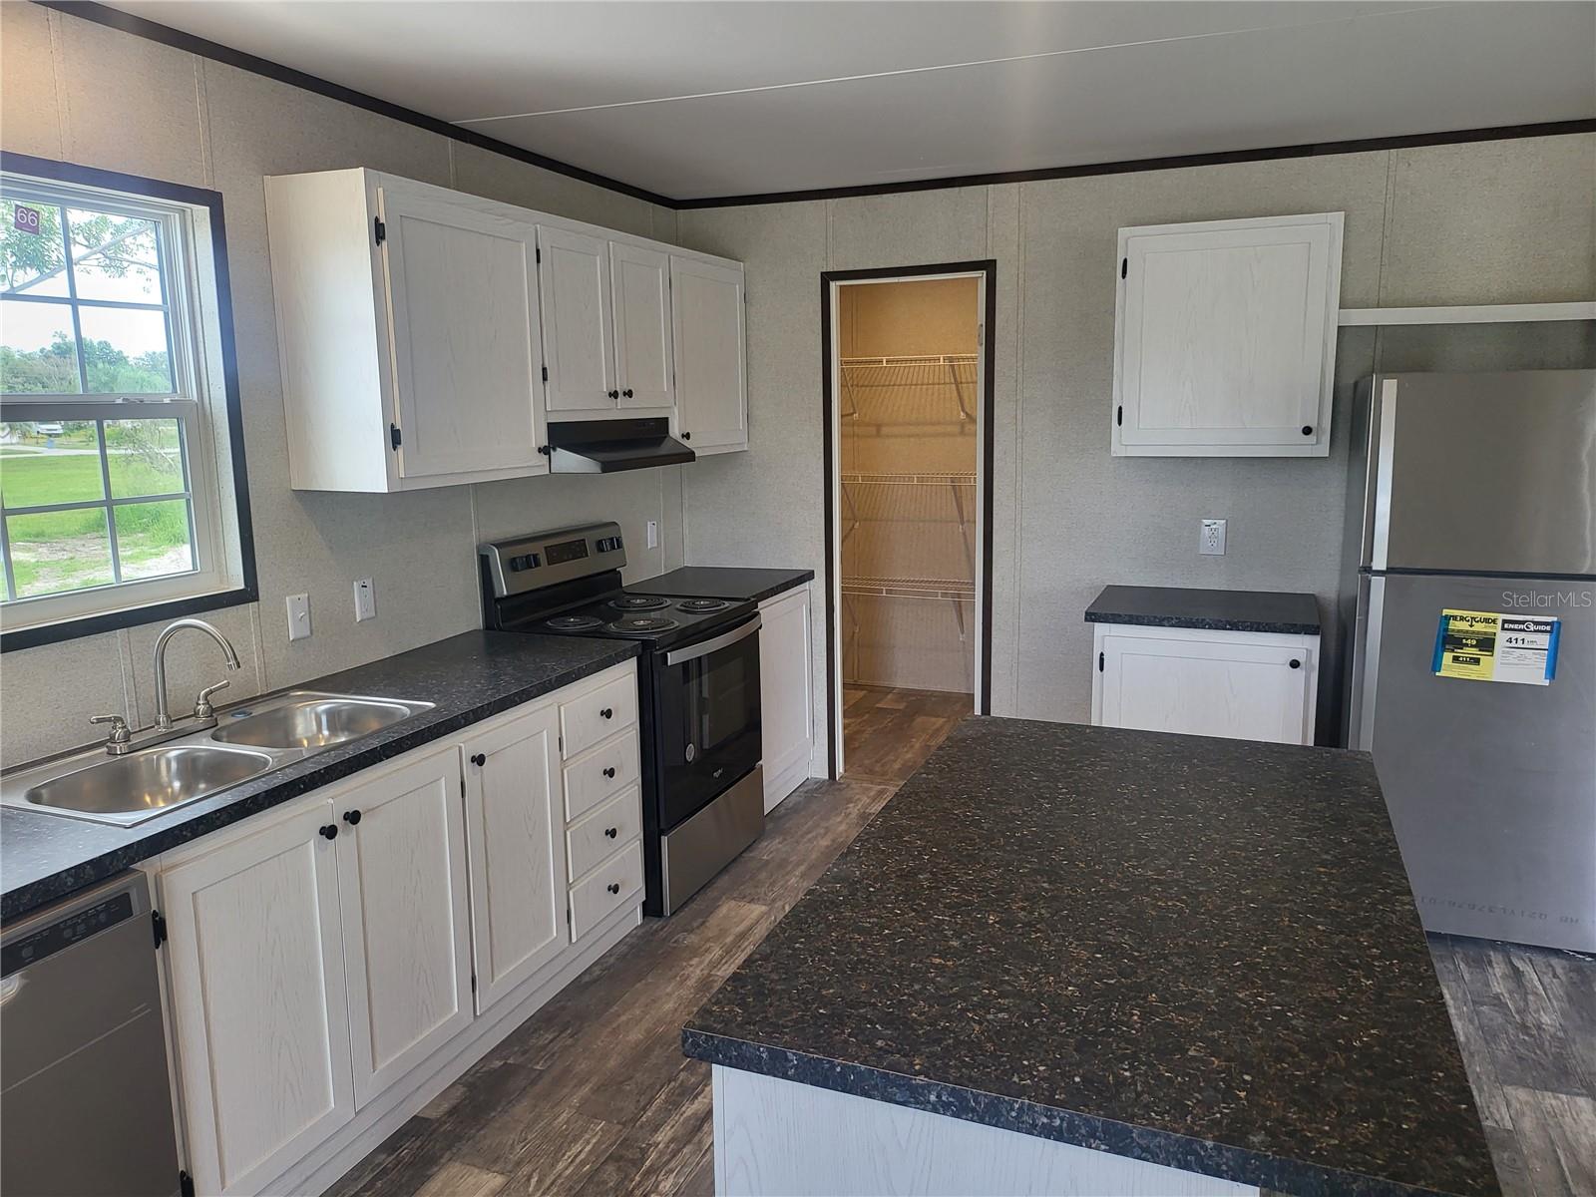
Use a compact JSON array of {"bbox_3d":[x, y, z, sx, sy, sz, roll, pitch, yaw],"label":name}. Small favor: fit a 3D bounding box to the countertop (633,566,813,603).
[{"bbox_3d":[-0.343,-0.050,4.544,0.616,0.037,0.694,3,11,23],"label":"countertop"}]

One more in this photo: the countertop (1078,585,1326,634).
[{"bbox_3d":[1.422,0.035,3.880,0.724,0.037,0.561,3,11,23],"label":"countertop"}]

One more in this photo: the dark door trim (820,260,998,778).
[{"bbox_3d":[0.446,-0.242,4.550,0.719,2.161,0.029,3,11,23],"label":"dark door trim"}]

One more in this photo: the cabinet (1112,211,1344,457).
[{"bbox_3d":[1.472,-0.882,3.825,0.688,0.765,0.319,3,11,23],"label":"cabinet"}]

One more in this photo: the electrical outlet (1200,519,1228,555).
[{"bbox_3d":[1.534,-0.224,4.089,0.090,0.131,0.010,3,11,23],"label":"electrical outlet"}]

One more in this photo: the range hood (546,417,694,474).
[{"bbox_3d":[-0.697,-0.529,3.788,0.495,0.156,0.745,3,11,23],"label":"range hood"}]

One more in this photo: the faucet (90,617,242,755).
[{"bbox_3d":[-1.378,0.182,2.456,0.236,0.256,0.337,3,11,23],"label":"faucet"}]

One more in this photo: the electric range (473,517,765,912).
[{"bbox_3d":[-0.566,0.376,3.910,0.711,1.195,0.753,3,11,23],"label":"electric range"}]

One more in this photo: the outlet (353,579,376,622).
[{"bbox_3d":[-1.238,0.005,3.178,0.010,0.116,0.073,3,11,23],"label":"outlet"}]

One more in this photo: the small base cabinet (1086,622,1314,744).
[{"bbox_3d":[1.448,0.489,3.962,0.700,0.887,0.543,3,11,23],"label":"small base cabinet"}]

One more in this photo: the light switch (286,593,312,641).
[{"bbox_3d":[-1.329,0.049,2.964,0.013,0.118,0.072,3,11,23],"label":"light switch"}]

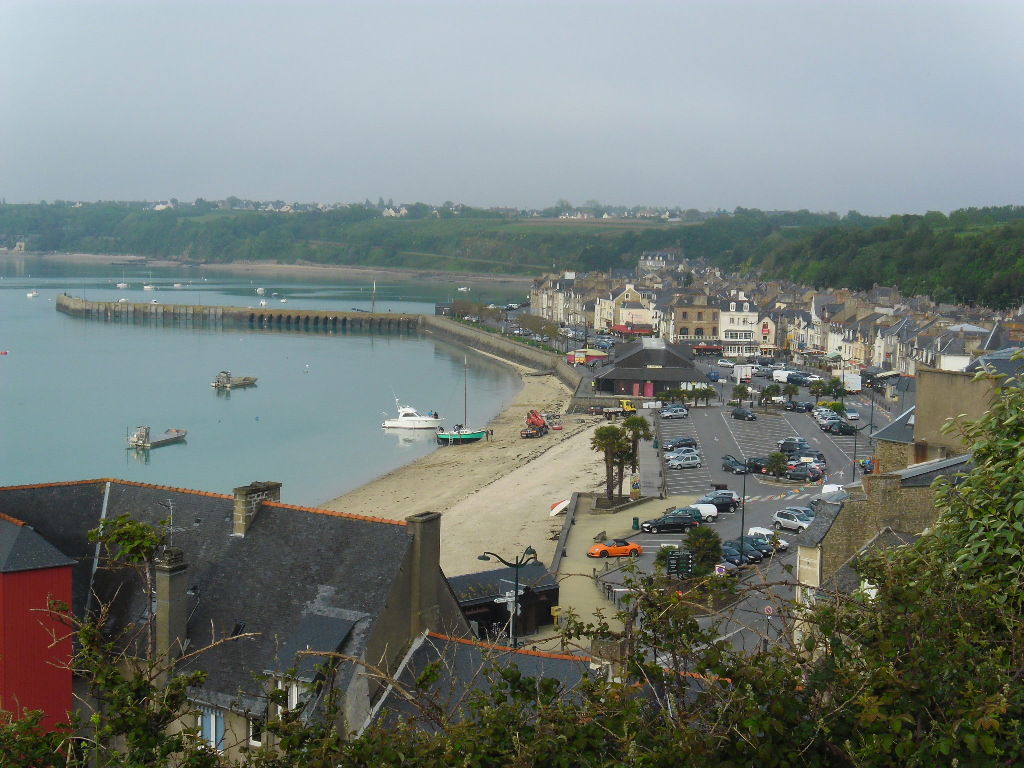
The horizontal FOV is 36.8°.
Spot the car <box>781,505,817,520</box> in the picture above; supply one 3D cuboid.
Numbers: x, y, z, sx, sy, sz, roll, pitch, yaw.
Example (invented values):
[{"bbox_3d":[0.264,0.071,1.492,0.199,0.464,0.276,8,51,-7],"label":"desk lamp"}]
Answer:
[{"bbox_3d":[24.770,11.429,131.523,1.720,1.480,4.200,-4,7,-43],"label":"car"}]

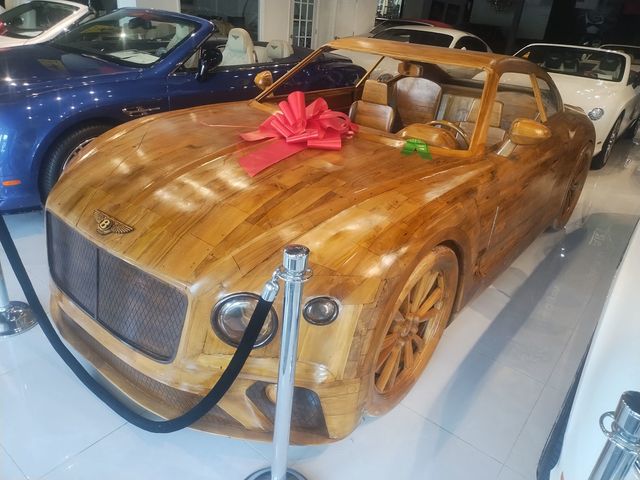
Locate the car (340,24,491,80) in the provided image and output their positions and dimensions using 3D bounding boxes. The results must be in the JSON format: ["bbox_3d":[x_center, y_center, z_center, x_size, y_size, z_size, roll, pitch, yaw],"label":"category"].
[{"bbox_3d":[1.793,-2.994,8.077,1.950,1.420,4.800,23,31,33],"label":"car"}]

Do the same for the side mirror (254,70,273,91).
[{"bbox_3d":[-0.396,-1.136,3.260,0.120,0.135,0.200,-15,32,-36],"label":"side mirror"}]

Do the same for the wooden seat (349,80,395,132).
[{"bbox_3d":[0.277,-0.774,3.511,0.470,0.820,0.680,23,31,33],"label":"wooden seat"}]

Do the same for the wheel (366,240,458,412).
[{"bbox_3d":[0.317,0.350,1.952,0.220,0.735,0.735,23,31,33],"label":"wheel"}]

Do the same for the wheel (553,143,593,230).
[{"bbox_3d":[2.108,-0.468,3.989,0.220,0.730,0.730,23,31,33],"label":"wheel"}]

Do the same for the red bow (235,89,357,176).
[{"bbox_3d":[-0.097,-0.525,2.159,0.560,0.260,0.480,5,26,-1],"label":"red bow"}]

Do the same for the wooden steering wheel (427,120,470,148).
[{"bbox_3d":[0.757,-0.565,2.866,0.370,0.370,0.100,23,51,33],"label":"wooden steering wheel"}]

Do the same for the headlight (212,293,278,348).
[{"bbox_3d":[-0.227,0.239,1.454,0.215,0.205,0.100,10,26,10],"label":"headlight"}]

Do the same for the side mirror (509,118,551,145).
[{"bbox_3d":[1.024,-0.524,2.256,0.200,0.135,0.120,17,28,23],"label":"side mirror"}]

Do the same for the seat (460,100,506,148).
[{"bbox_3d":[0.924,-0.495,3.054,0.470,0.820,0.680,23,31,33],"label":"seat"}]

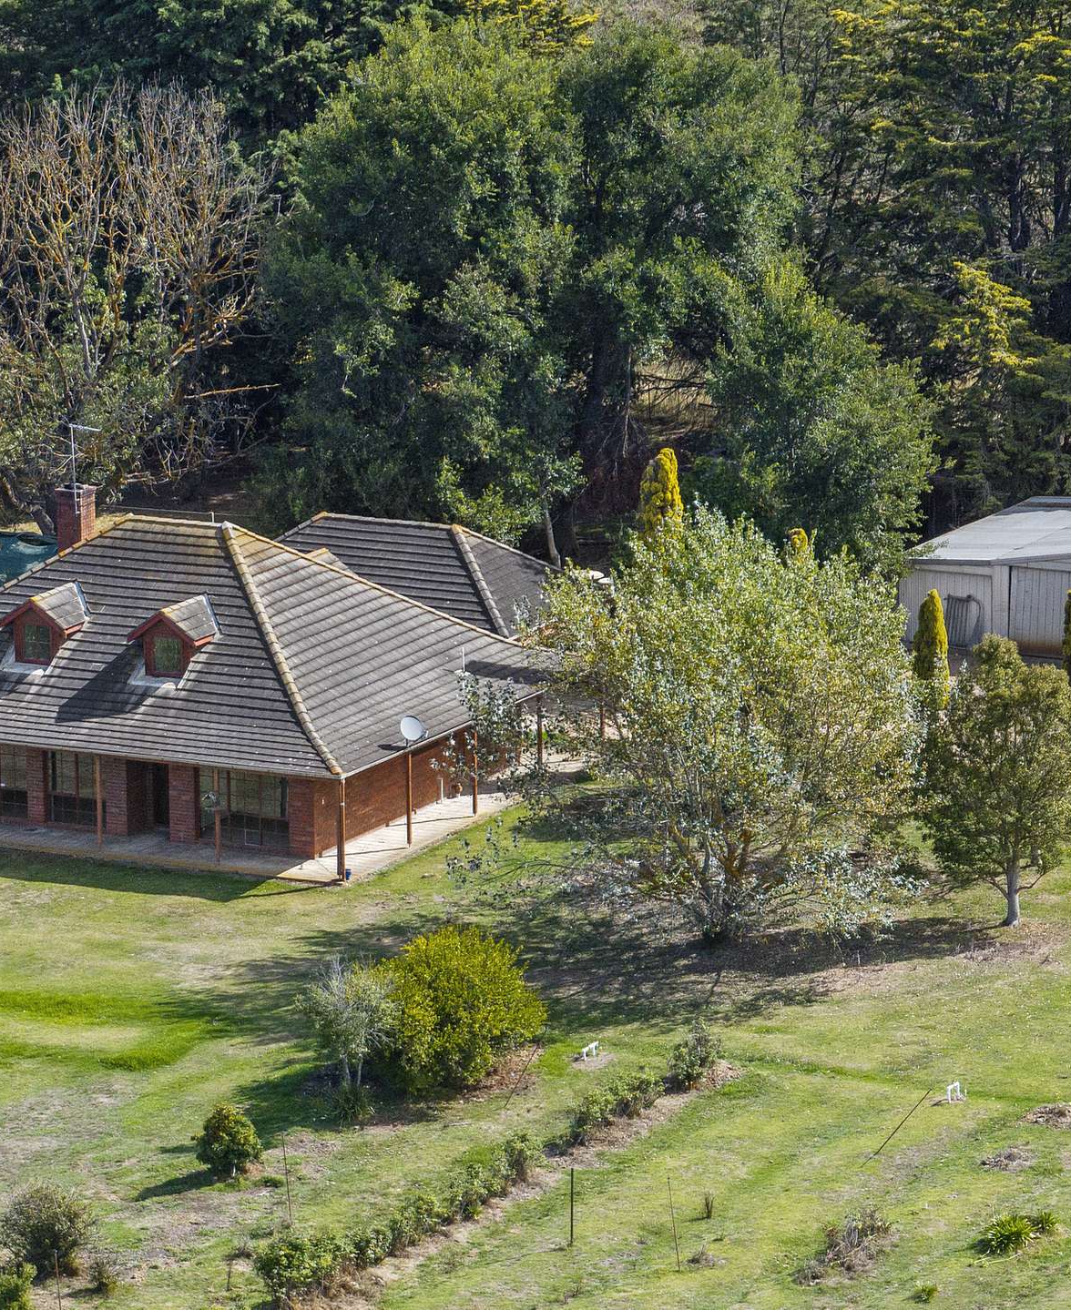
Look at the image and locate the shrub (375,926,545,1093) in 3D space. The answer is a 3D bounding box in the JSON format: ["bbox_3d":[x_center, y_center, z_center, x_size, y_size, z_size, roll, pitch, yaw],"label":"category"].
[{"bbox_3d":[-1.696,7.768,181.447,3.789,3.427,3.599,0,12,0],"label":"shrub"}]

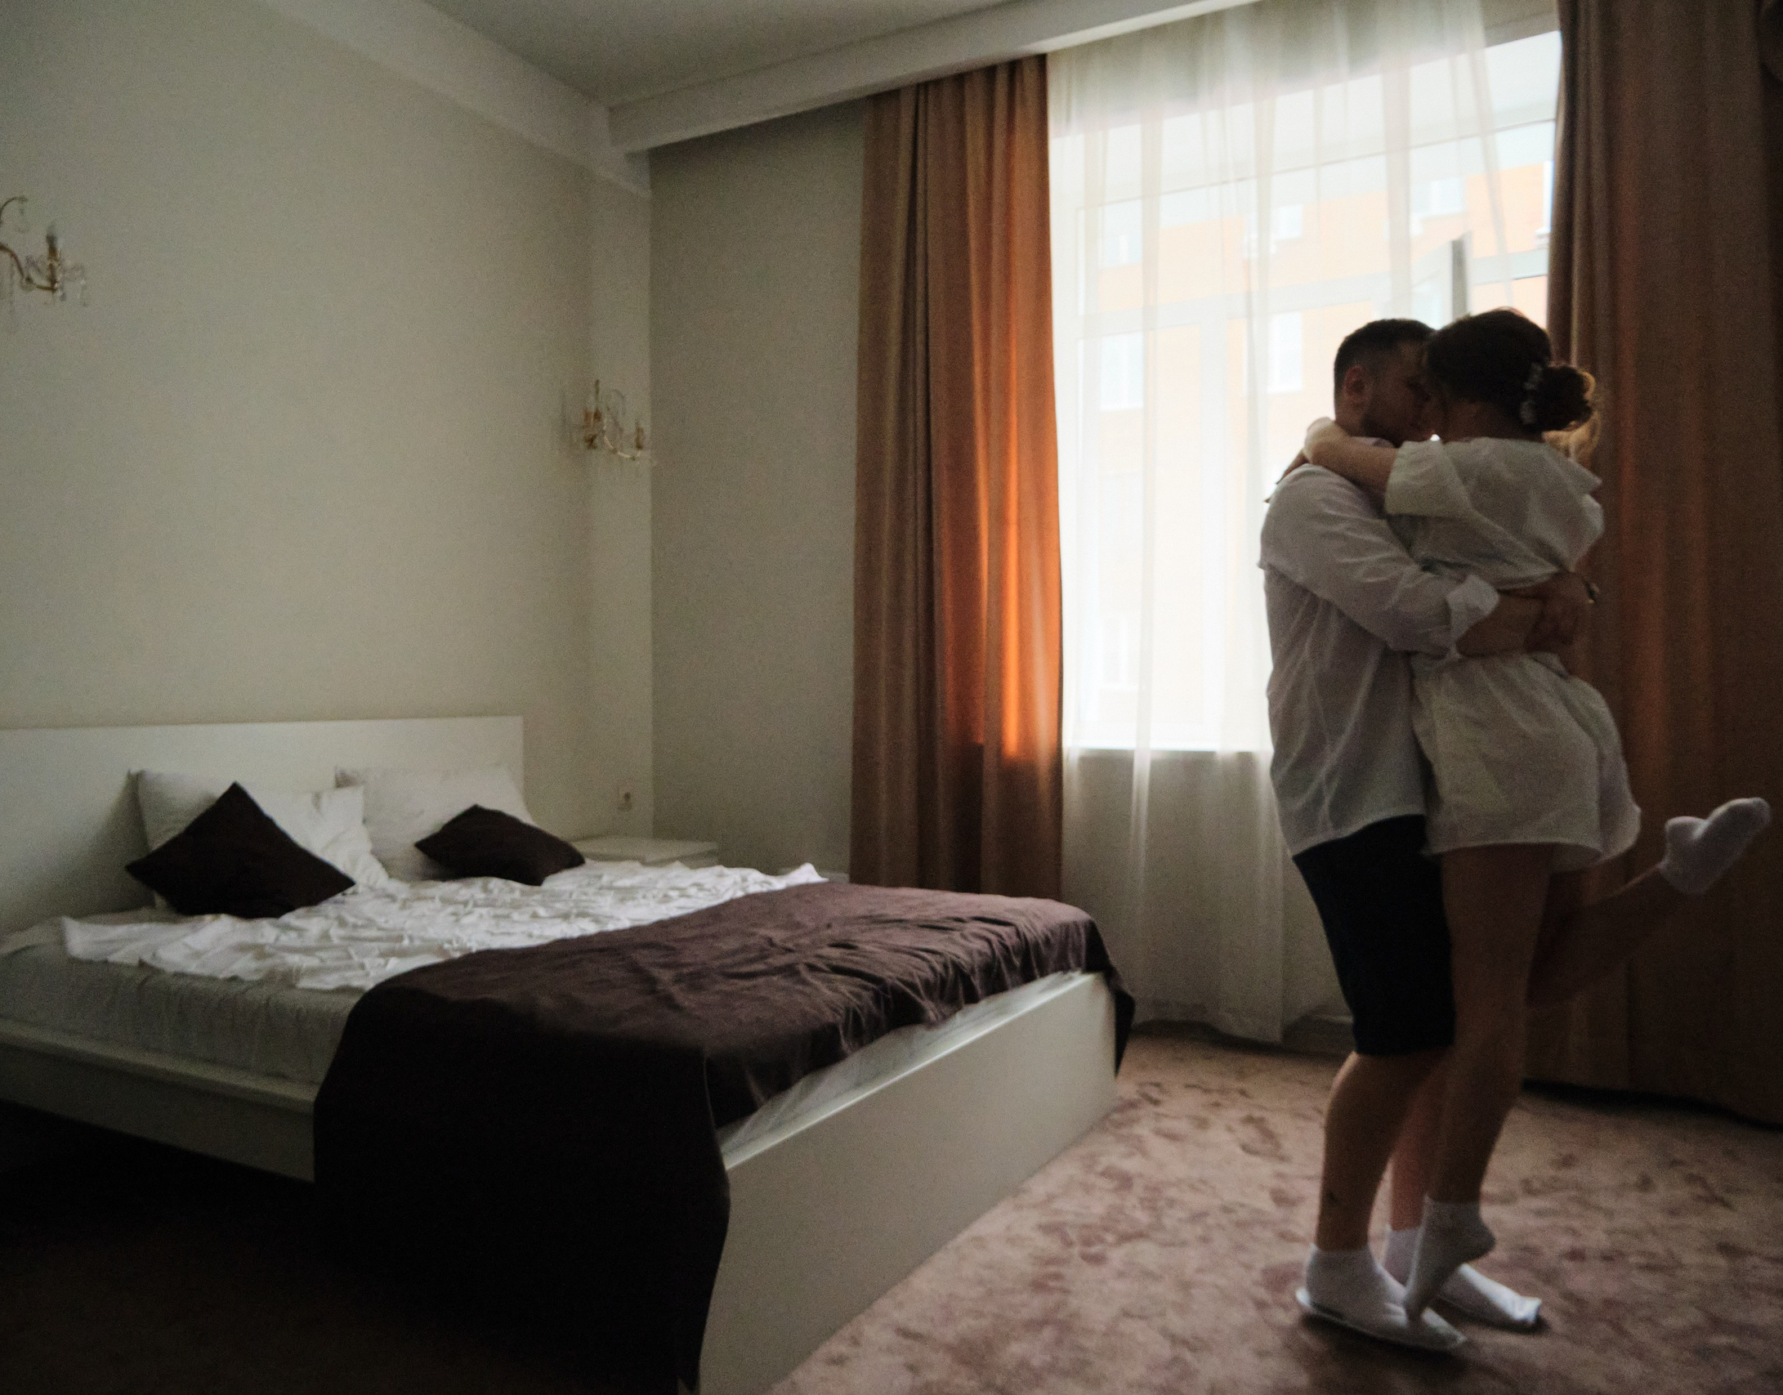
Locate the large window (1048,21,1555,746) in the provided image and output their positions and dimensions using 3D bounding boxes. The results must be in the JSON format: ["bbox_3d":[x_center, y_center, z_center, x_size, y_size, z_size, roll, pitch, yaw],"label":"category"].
[{"bbox_3d":[1.267,-0.865,4.181,1.780,2.080,0.250,0,0,29],"label":"large window"}]

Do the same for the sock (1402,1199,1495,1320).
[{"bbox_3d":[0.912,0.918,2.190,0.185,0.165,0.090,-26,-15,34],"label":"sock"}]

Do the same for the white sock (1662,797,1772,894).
[{"bbox_3d":[1.281,0.230,2.080,0.195,0.125,0.090,-24,-15,37],"label":"white sock"}]

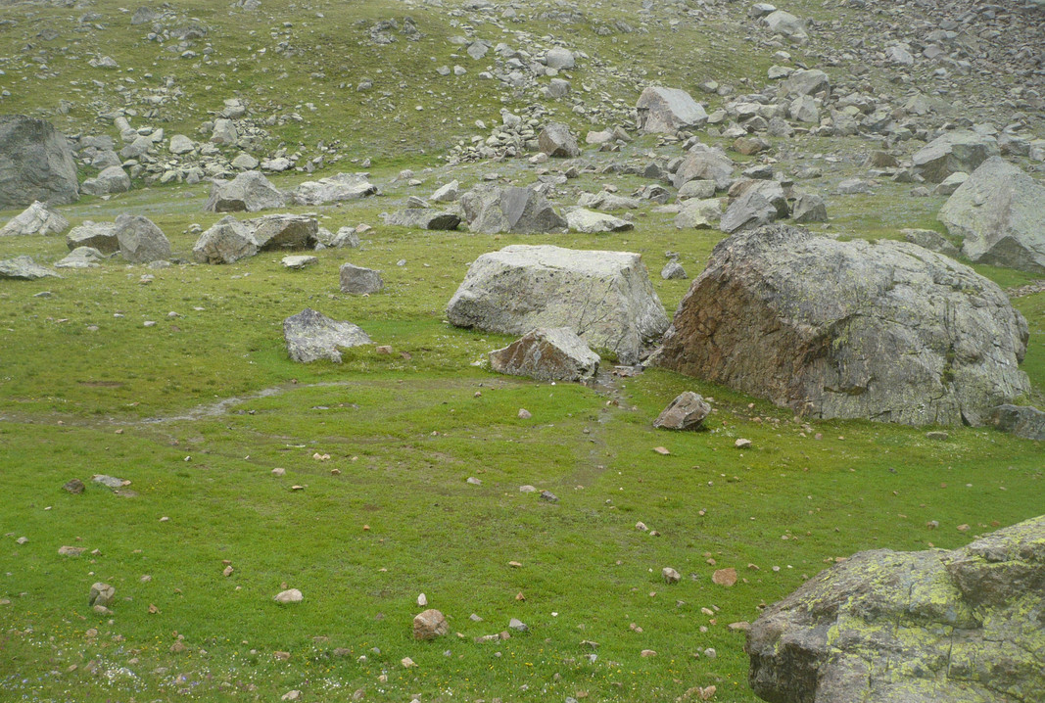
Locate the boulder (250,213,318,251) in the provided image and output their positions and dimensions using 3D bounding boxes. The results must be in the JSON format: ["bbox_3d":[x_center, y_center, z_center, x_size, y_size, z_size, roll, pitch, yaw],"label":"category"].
[{"bbox_3d":[-5.211,-2.652,22.932,1.420,0.708,1.094,-3,14,-12],"label":"boulder"}]

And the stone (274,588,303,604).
[{"bbox_3d":[-1.695,1.759,7.662,0.203,0.079,0.146,-3,14,-13],"label":"stone"}]

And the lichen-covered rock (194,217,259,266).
[{"bbox_3d":[-6.585,-2.489,23.436,1.358,0.925,1.154,0,13,0],"label":"lichen-covered rock"}]

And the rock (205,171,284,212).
[{"bbox_3d":[-7.846,-4.550,29.646,2.132,1.082,1.656,-4,14,-14],"label":"rock"}]

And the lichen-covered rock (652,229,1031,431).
[{"bbox_3d":[3.920,-0.570,13.100,4.150,2.050,3.200,2,14,9],"label":"lichen-covered rock"}]

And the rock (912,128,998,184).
[{"bbox_3d":[15.428,-7.007,37.675,2.835,1.793,2.551,6,15,24],"label":"rock"}]

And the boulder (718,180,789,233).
[{"bbox_3d":[5.645,-3.544,25.527,1.628,1.204,1.419,3,14,12],"label":"boulder"}]

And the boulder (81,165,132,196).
[{"bbox_3d":[-13.232,-5.424,33.463,1.466,0.893,1.265,-5,15,-21],"label":"boulder"}]

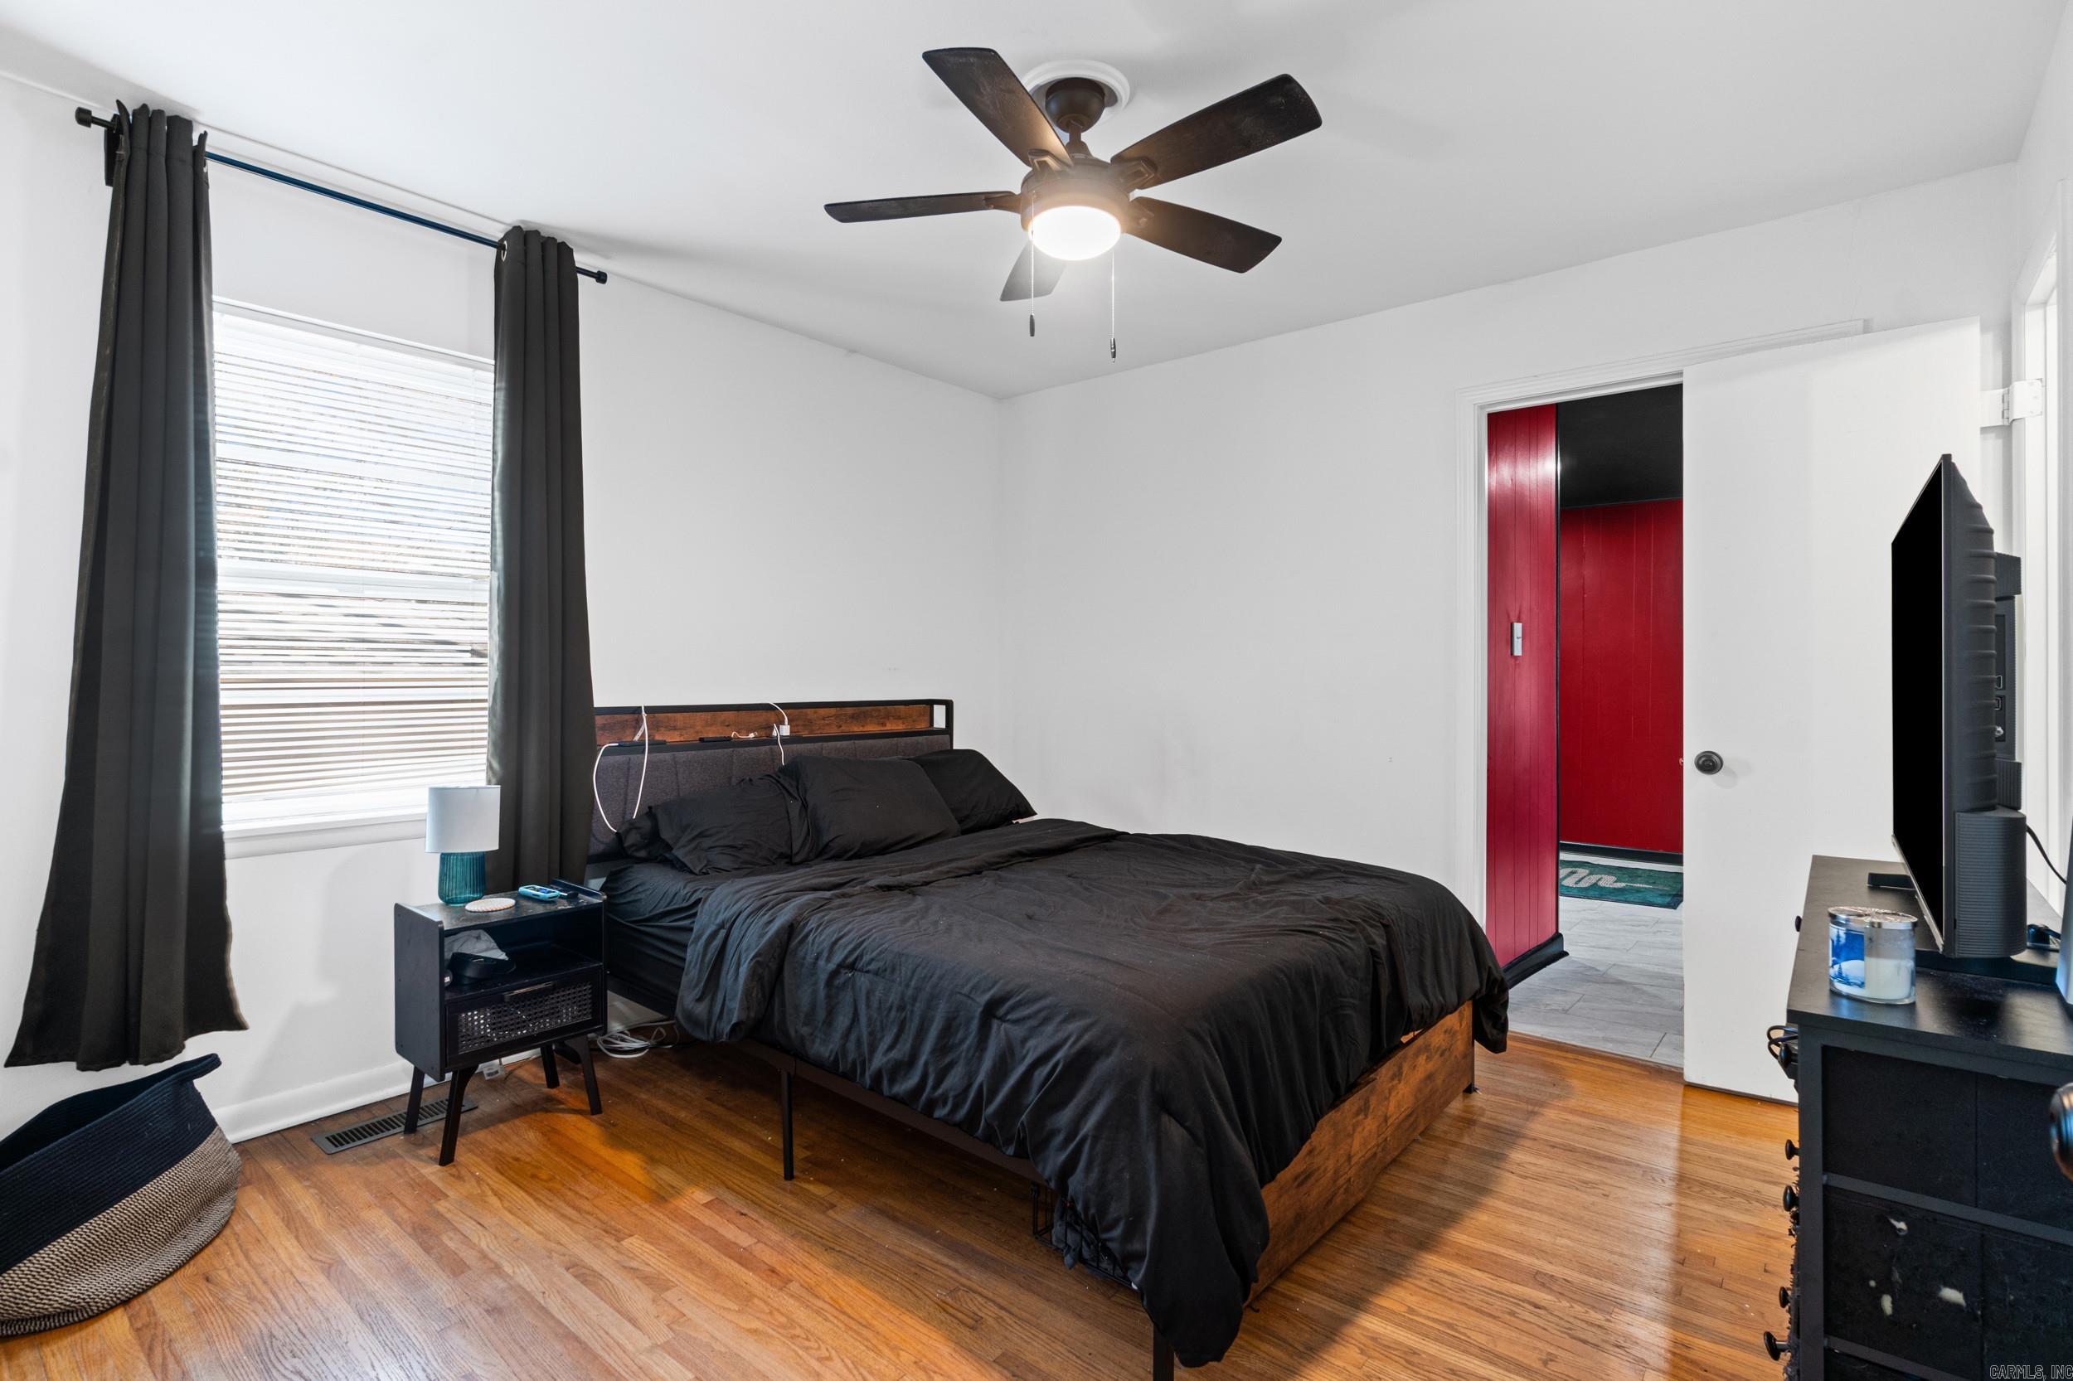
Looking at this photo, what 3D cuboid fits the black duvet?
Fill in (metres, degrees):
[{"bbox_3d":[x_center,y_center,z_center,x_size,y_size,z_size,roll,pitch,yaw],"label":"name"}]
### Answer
[{"bbox_3d":[0.166,0.759,2.498,1.620,0.530,1.680,1,1,40],"label":"black duvet"}]

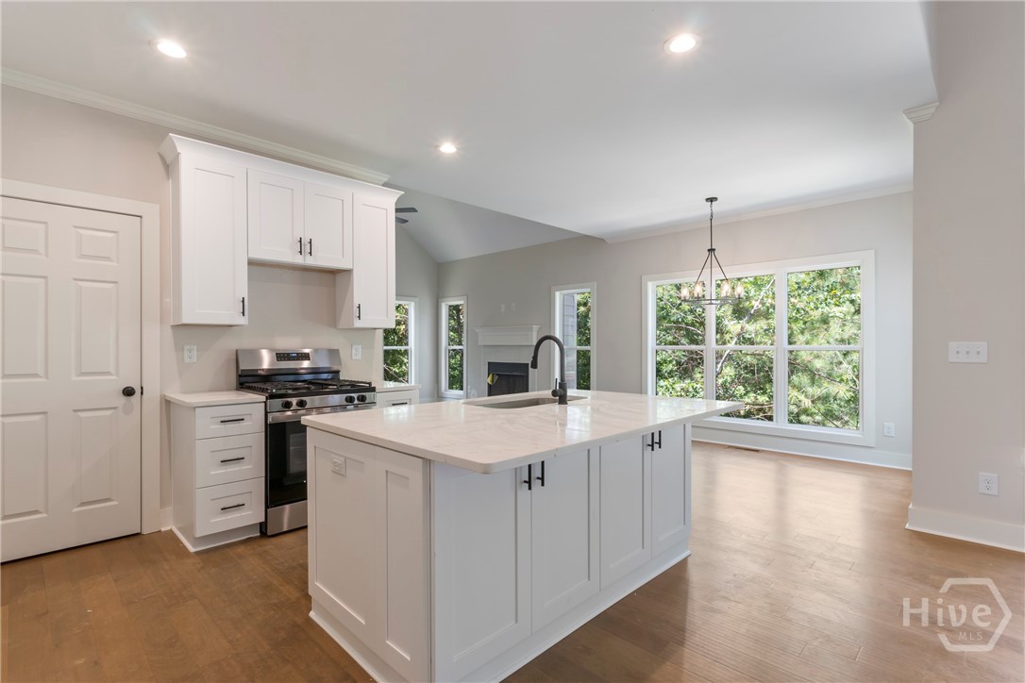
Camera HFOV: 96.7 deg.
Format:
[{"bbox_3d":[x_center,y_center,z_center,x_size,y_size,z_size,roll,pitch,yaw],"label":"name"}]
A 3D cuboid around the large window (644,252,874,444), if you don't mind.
[{"bbox_3d":[2.790,0.078,5.560,2.580,2.020,0.110,0,0,44],"label":"large window"}]

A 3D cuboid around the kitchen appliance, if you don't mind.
[{"bbox_3d":[-1.543,0.663,3.438,0.760,1.200,0.700,0,0,-44],"label":"kitchen appliance"}]

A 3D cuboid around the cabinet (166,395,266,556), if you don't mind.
[{"bbox_3d":[-1.948,0.821,3.019,0.385,0.880,0.620,0,0,-44],"label":"cabinet"}]

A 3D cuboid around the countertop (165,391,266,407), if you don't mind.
[{"bbox_3d":[-1.966,0.371,3.015,0.430,0.032,0.660,0,0,-44],"label":"countertop"}]

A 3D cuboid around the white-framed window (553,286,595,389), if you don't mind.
[{"bbox_3d":[0.991,0.112,7.300,0.870,2.050,0.110,0,0,44],"label":"white-framed window"}]

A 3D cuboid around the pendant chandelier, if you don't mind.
[{"bbox_3d":[2.103,-0.950,4.800,0.670,1.160,0.670,0,0,-44],"label":"pendant chandelier"}]

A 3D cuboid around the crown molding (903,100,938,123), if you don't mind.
[{"bbox_3d":[2.712,-1.511,3.025,0.170,0.080,0.060,0,0,45],"label":"crown molding"}]

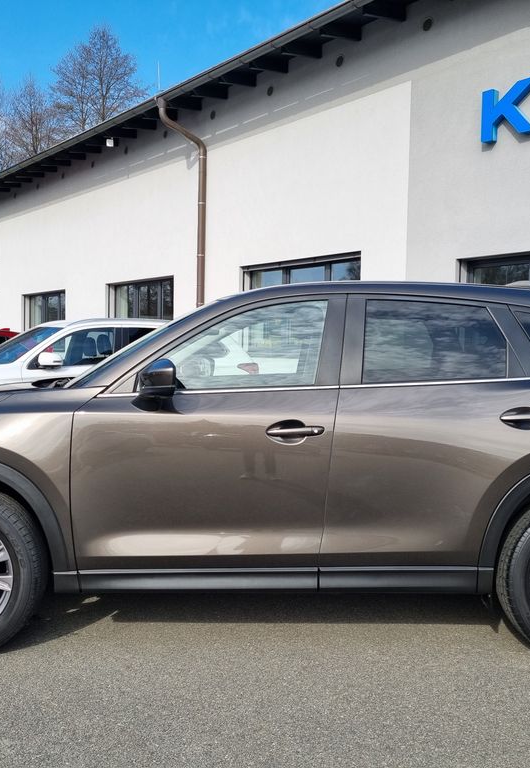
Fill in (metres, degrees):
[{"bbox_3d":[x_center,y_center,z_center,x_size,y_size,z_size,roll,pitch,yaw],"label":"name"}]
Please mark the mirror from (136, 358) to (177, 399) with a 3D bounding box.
[{"bbox_3d":[-0.433,-0.012,3.099,0.163,0.179,0.230,1,2,-1],"label":"mirror"}]

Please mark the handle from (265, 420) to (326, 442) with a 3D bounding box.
[{"bbox_3d":[0.127,0.198,3.202,0.243,0.080,0.060,1,2,-1],"label":"handle"}]

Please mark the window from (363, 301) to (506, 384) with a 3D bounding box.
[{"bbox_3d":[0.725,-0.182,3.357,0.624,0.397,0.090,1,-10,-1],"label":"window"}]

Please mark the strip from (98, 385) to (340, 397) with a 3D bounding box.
[{"bbox_3d":[-0.197,0.029,3.257,1.025,0.024,0.025,-2,2,0],"label":"strip"}]

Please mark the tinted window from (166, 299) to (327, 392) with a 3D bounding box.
[{"bbox_3d":[-0.099,-0.176,3.337,0.760,0.421,0.090,1,-10,-1],"label":"tinted window"}]

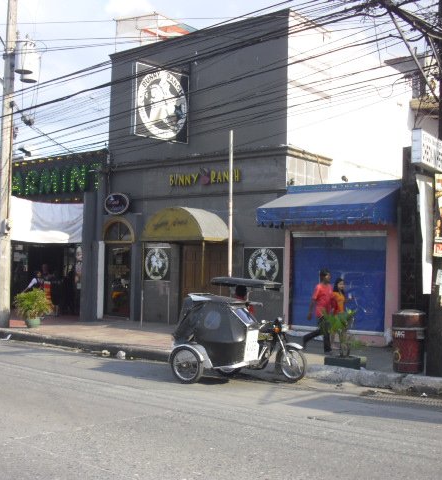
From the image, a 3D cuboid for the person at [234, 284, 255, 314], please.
[{"bbox_3d":[0.500,1.420,11.650,0.750,1.300,0.520,-1,-3,39],"label":"person"}]

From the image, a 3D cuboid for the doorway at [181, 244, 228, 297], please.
[{"bbox_3d":[-0.474,1.244,18.662,1.740,2.300,0.150,-1,-3,38],"label":"doorway"}]

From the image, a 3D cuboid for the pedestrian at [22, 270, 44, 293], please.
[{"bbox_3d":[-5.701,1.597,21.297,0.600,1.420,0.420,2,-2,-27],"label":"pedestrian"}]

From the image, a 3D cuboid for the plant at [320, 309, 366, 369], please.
[{"bbox_3d":[2.092,1.667,11.952,0.700,0.930,0.550,-1,-3,38],"label":"plant"}]

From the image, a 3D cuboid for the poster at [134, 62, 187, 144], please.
[{"bbox_3d":[-1.574,-3.618,18.810,1.800,1.850,0.100,3,-3,-42],"label":"poster"}]

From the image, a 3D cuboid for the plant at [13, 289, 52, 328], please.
[{"bbox_3d":[-4.728,1.708,17.650,0.970,1.000,0.930,1,-2,0],"label":"plant"}]

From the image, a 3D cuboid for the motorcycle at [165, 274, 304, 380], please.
[{"bbox_3d":[0.247,1.443,11.376,2.080,1.660,1.650,-1,-3,38],"label":"motorcycle"}]

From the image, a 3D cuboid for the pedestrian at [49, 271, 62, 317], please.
[{"bbox_3d":[-5.136,1.608,21.798,0.450,1.460,0.320,0,-2,18],"label":"pedestrian"}]

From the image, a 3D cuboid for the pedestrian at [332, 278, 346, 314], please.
[{"bbox_3d":[2.441,1.520,14.594,0.360,1.490,0.430,-1,-3,38],"label":"pedestrian"}]

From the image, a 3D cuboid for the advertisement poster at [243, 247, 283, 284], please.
[{"bbox_3d":[1.072,0.669,17.549,1.220,0.950,0.050,-1,-3,39],"label":"advertisement poster"}]

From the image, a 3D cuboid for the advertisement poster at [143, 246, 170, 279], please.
[{"bbox_3d":[-1.799,0.692,19.850,1.020,0.940,0.050,-1,-3,39],"label":"advertisement poster"}]

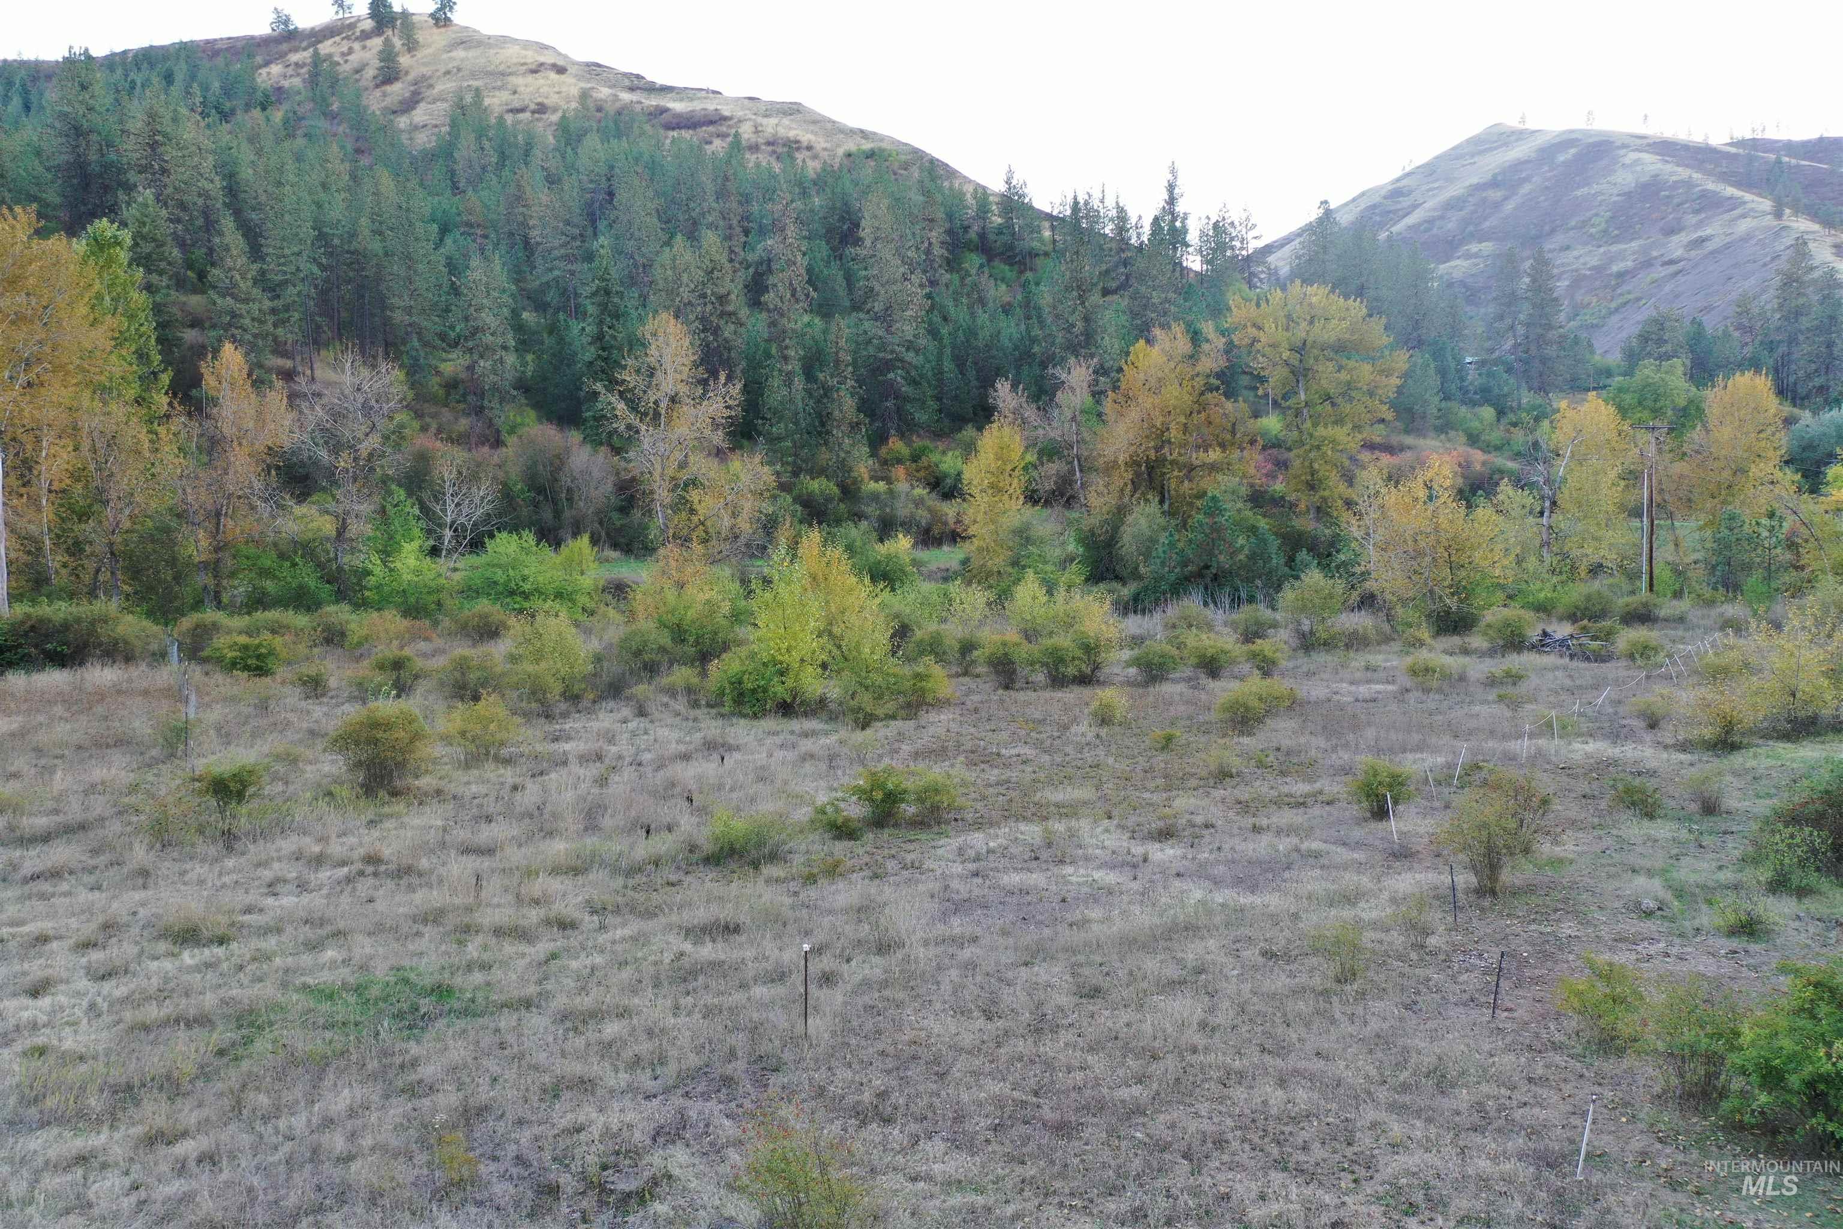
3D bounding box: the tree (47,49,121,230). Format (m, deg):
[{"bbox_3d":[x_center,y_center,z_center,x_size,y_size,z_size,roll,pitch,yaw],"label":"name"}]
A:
[{"bbox_3d":[-118.716,-66.669,203.237,10.620,26.040,10.300,0,8,0],"label":"tree"}]

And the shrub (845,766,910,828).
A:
[{"bbox_3d":[-0.983,4.143,32.600,1.444,1.394,1.372,0,5,0],"label":"shrub"}]

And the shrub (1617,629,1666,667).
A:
[{"bbox_3d":[29.253,1.324,58.243,2.050,1.400,1.990,0,8,0],"label":"shrub"}]

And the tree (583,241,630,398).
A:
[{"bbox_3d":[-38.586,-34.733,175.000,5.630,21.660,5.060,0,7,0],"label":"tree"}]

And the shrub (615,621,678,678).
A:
[{"bbox_3d":[-11.063,1.444,57.500,2.540,2.310,2.410,0,5,0],"label":"shrub"}]

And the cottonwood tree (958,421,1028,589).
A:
[{"bbox_3d":[4.200,-6.649,85.327,4.030,9.930,3.910,0,8,0],"label":"cottonwood tree"}]

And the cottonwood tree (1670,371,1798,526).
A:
[{"bbox_3d":[66.926,-12.982,118.000,9.960,14.110,9.460,0,5,0],"label":"cottonwood tree"}]

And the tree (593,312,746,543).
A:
[{"bbox_3d":[-19.974,-13.954,112.000,11.930,19.350,10.740,0,5,0],"label":"tree"}]

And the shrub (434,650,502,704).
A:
[{"bbox_3d":[-15.774,2.135,50.000,2.314,1.840,2.198,0,5,0],"label":"shrub"}]

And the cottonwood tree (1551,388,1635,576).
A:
[{"bbox_3d":[45.044,-8.295,96.000,5.577,12.986,5.298,0,5,0],"label":"cottonwood tree"}]

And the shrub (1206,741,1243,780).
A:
[{"bbox_3d":[7.910,3.814,37.400,0.957,1.004,0.910,0,5,0],"label":"shrub"}]

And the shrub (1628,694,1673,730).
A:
[{"bbox_3d":[24.256,3.237,47.721,1.490,1.160,1.340,0,7,0],"label":"shrub"}]

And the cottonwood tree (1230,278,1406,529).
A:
[{"bbox_3d":[36.139,-18.697,130.822,15.901,22.659,15.106,1,6,15],"label":"cottonwood tree"}]

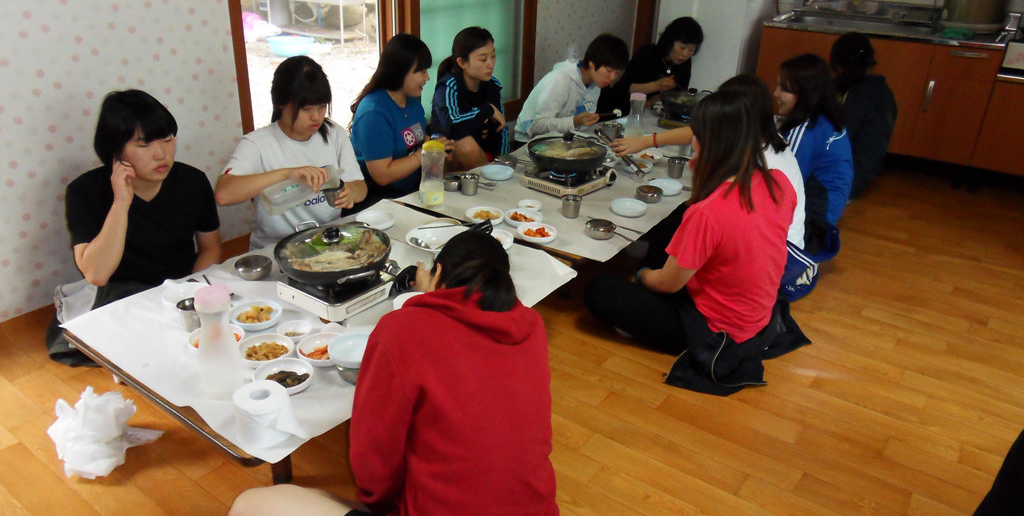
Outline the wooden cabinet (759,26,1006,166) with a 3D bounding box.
[{"bbox_3d":[2.276,-1.095,4.522,1.304,0.652,0.550,18,29,32],"label":"wooden cabinet"}]

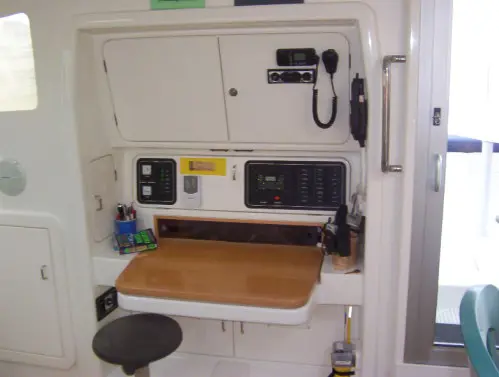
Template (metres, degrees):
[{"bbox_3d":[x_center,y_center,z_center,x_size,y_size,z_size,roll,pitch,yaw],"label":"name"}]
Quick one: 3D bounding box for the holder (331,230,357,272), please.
[{"bbox_3d":[0.368,0.238,2.006,0.090,0.130,0.090,2,10,12],"label":"holder"}]

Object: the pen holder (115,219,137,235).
[{"bbox_3d":[-0.542,0.195,2.297,0.090,0.113,0.090,2,10,12],"label":"pen holder"}]

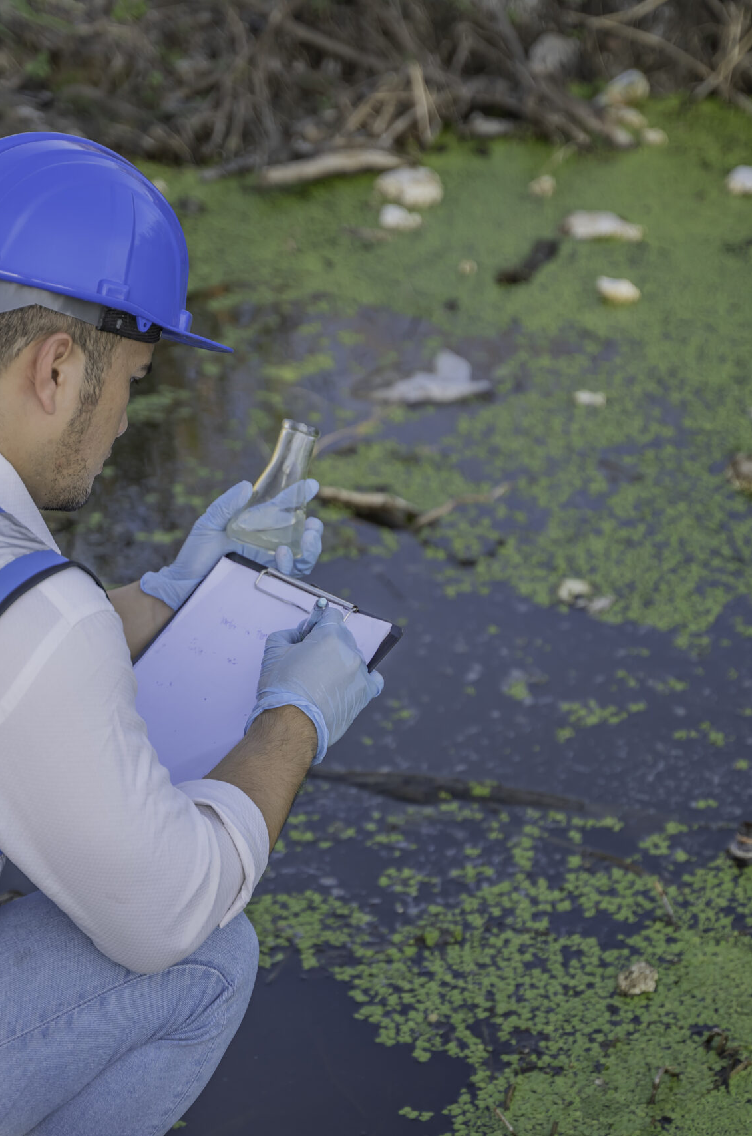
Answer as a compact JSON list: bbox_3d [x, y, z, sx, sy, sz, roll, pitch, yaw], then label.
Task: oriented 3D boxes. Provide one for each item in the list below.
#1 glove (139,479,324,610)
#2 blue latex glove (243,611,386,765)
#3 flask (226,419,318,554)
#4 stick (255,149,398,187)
[{"bbox_3d":[-0.126,-0.021,2.760,0.150,0.095,0.095,-27,34,-29],"label":"glove"},{"bbox_3d":[-0.050,0.096,2.570,0.098,0.085,0.130,13,44,27],"label":"blue latex glove"},{"bbox_3d":[-0.082,-0.071,2.750,0.073,0.117,0.073,16,16,0],"label":"flask"},{"bbox_3d":[-0.100,-0.873,6.800,0.320,0.045,0.065,-8,24,-18],"label":"stick"}]

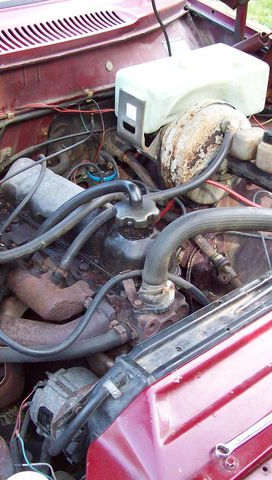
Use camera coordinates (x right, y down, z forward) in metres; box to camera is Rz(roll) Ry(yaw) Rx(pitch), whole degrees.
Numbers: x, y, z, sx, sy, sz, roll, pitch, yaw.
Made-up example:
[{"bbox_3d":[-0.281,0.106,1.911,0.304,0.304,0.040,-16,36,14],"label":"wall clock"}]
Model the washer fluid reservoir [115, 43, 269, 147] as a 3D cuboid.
[{"bbox_3d":[0.118,-0.321,1.440,0.300,0.120,0.150,-21,42,-31],"label":"washer fluid reservoir"}]

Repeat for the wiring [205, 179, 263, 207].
[{"bbox_3d":[0.184,-0.088,1.260,0.145,0.025,0.030,31,44,34],"label":"wiring"}]

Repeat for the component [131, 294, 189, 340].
[{"bbox_3d":[0.035,0.116,1.000,0.075,0.050,0.060,-25,44,-29],"label":"component"}]

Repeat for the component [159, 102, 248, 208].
[{"bbox_3d":[0.155,-0.175,1.384,0.210,0.210,0.110,-24,43,-33],"label":"component"}]

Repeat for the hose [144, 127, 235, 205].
[{"bbox_3d":[0.100,-0.132,1.216,0.250,0.095,0.050,-24,43,-33],"label":"hose"}]

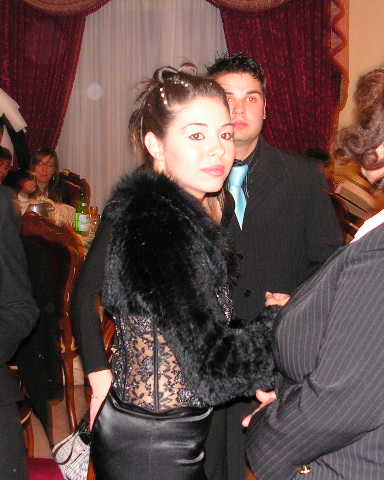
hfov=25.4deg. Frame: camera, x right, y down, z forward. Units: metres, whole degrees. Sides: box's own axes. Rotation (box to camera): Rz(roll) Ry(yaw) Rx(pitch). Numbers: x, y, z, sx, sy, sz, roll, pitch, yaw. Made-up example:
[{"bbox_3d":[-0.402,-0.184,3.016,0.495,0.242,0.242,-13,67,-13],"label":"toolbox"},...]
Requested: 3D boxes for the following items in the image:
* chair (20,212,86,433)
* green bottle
[{"bbox_3d":[-0.818,0.379,4.202,0.500,1.070,0.560,-3,9,-18],"label":"chair"},{"bbox_3d":[-0.688,-0.170,5.350,0.080,0.275,0.080,-1,9,0],"label":"green bottle"}]

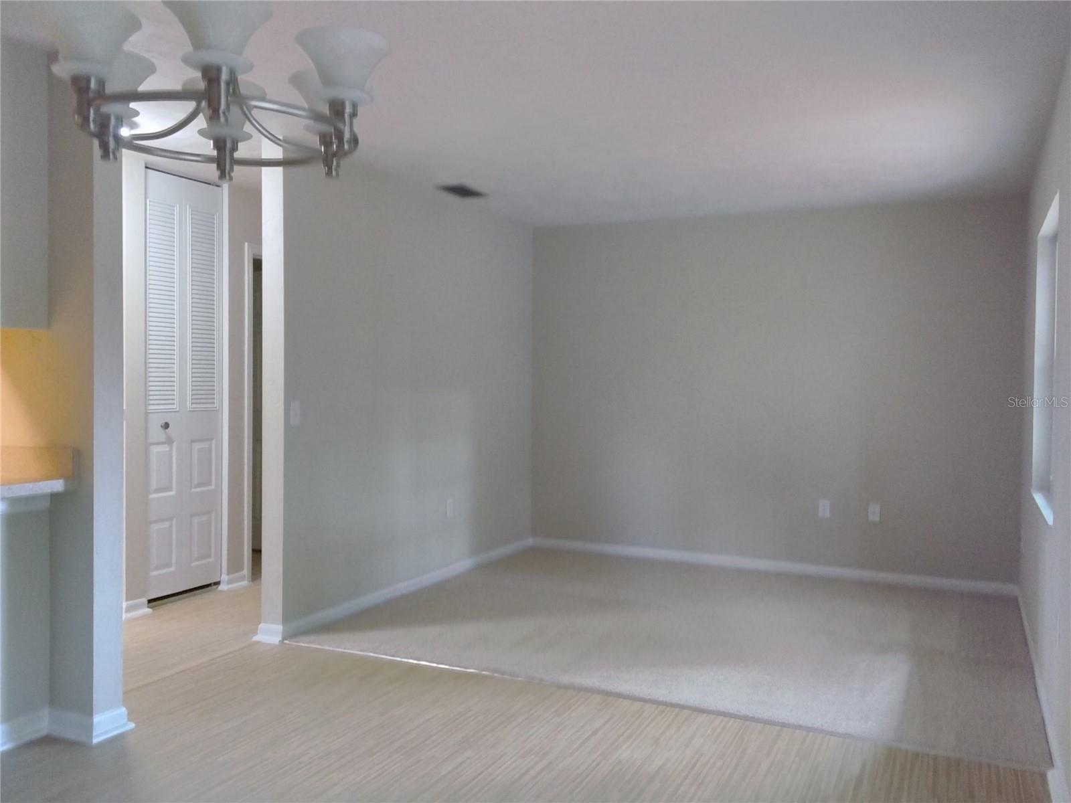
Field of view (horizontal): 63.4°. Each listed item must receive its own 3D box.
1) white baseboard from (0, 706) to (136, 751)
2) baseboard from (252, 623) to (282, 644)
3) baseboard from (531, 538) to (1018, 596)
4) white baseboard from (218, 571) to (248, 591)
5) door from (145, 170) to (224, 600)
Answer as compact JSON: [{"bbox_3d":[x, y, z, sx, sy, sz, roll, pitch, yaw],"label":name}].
[{"bbox_3d":[-1.637,1.146,3.052,0.235,0.086,0.365,1,2,27],"label":"white baseboard"},{"bbox_3d":[-1.300,1.122,4.212,0.148,0.083,0.040,1,2,27],"label":"baseboard"},{"bbox_3d":[1.425,1.110,5.896,3.258,0.076,0.016,1,2,27],"label":"baseboard"},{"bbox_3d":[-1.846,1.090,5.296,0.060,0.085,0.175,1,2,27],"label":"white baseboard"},{"bbox_3d":[-2.042,-0.094,5.009,0.035,2.387,0.552,1,2,27],"label":"door"}]

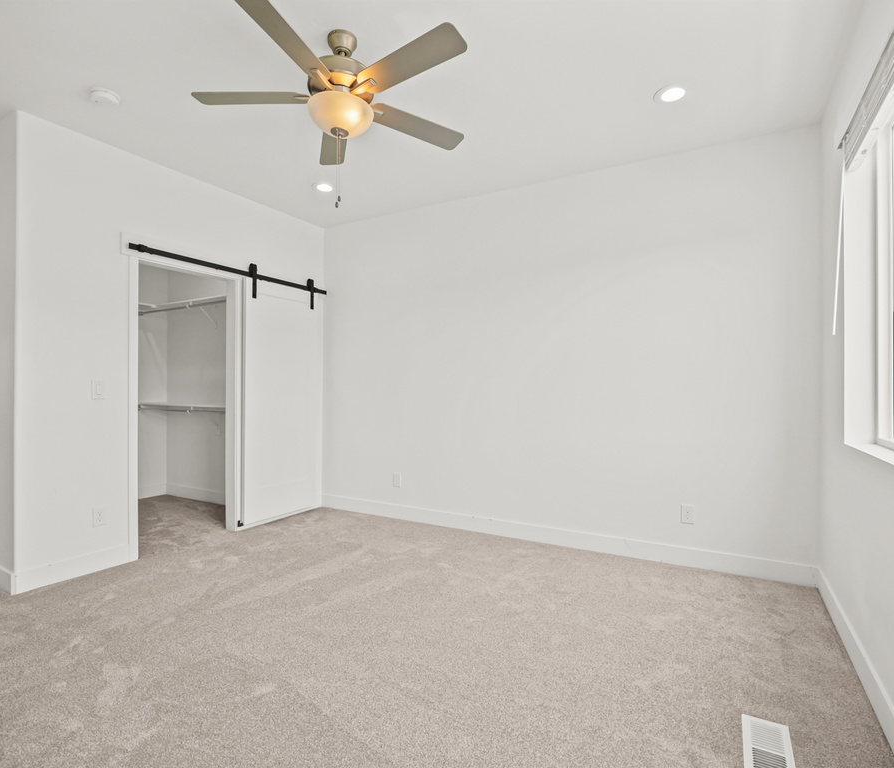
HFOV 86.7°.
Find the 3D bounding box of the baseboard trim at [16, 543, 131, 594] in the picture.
[{"bbox_3d":[-2.305,1.136,2.941,0.016,0.123,0.606,0,0,31],"label":"baseboard trim"}]

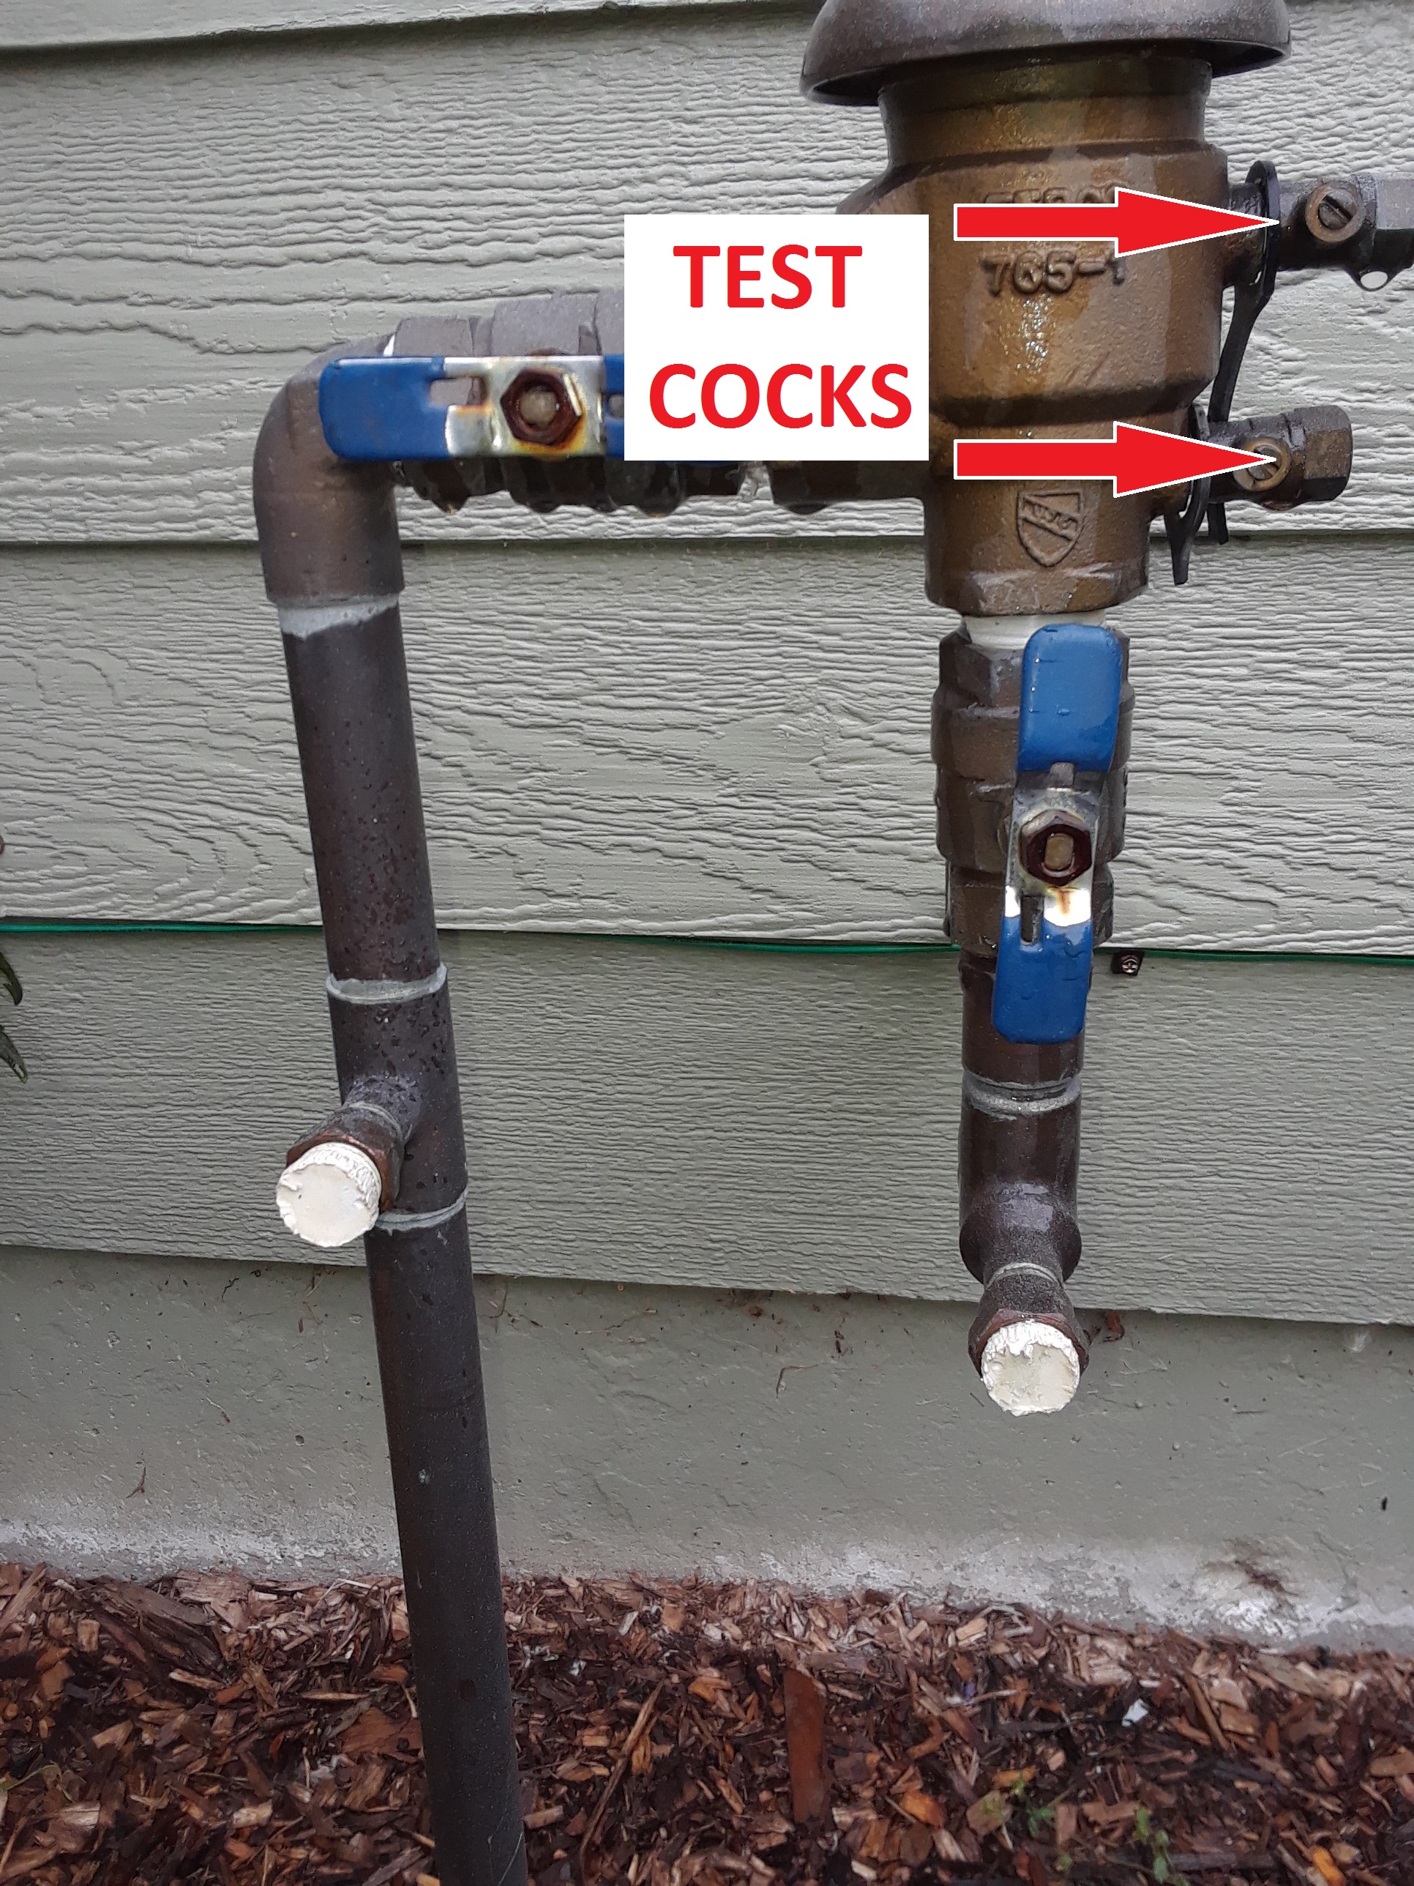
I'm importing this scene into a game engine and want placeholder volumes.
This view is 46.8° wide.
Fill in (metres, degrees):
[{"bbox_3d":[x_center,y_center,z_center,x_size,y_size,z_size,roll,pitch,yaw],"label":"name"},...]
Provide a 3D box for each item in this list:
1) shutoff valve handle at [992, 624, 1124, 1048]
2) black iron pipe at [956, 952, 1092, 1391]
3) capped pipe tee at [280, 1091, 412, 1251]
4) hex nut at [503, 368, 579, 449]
[{"bbox_3d":[0.079,-0.022,0.368,0.022,0.097,0.014,2,20,1],"label":"shutoff valve handle"},{"bbox_3d":[0.081,0.052,0.418,0.033,0.097,0.064,0,20,7],"label":"black iron pipe"},{"bbox_3d":[-0.087,0.051,0.409,0.029,0.029,0.049,0,20,6],"label":"capped pipe tee"},{"bbox_3d":[-0.034,-0.110,0.336,0.016,0.015,0.008,-1,20,4],"label":"hex nut"}]

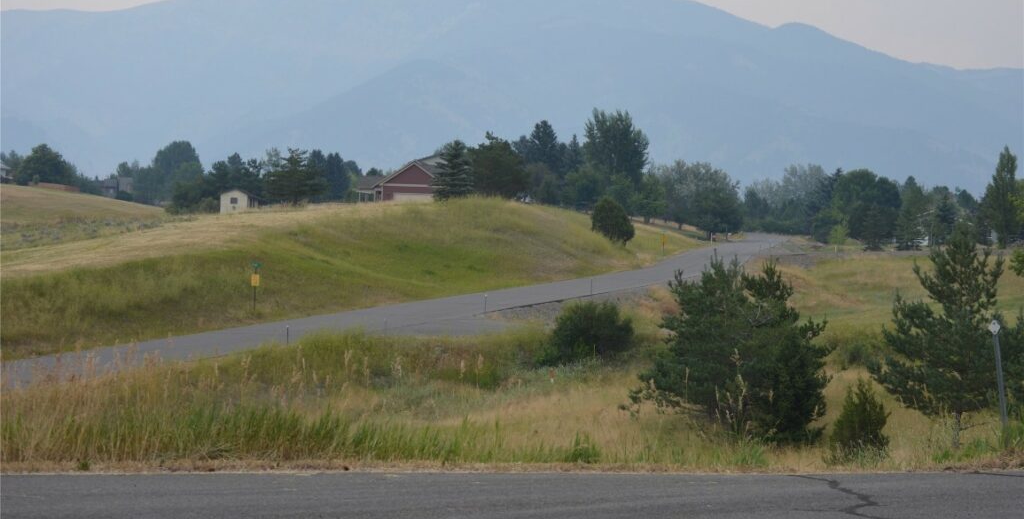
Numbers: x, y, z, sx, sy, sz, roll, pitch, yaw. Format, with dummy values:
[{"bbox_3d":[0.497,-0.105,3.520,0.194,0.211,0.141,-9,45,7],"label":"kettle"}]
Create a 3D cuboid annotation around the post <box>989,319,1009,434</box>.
[{"bbox_3d":[4.497,1.116,21.500,0.120,1.130,0.070,-6,0,0],"label":"post"}]

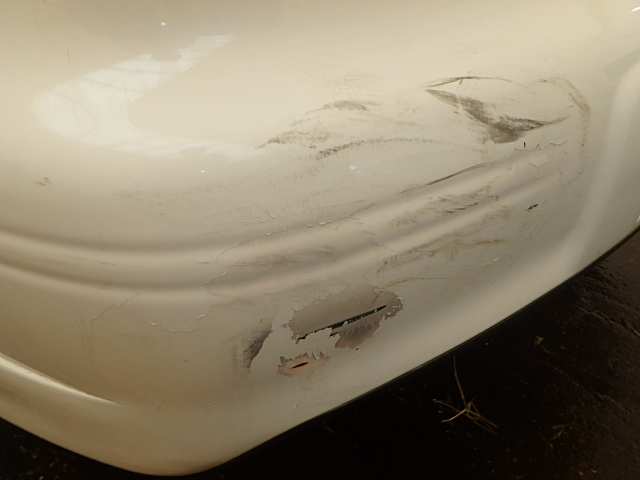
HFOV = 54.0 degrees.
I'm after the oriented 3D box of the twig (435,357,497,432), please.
[{"bbox_3d":[0.202,0.228,0.939,0.080,0.025,0.145,-10,38,-13],"label":"twig"}]

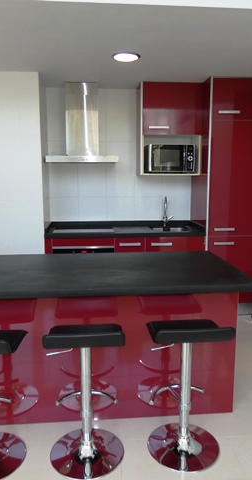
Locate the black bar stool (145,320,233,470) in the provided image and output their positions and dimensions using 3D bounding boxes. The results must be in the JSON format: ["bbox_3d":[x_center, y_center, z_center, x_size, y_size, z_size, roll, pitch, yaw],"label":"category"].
[{"bbox_3d":[0.302,0.733,1.893,0.380,0.735,0.385,-1,9,-4],"label":"black bar stool"}]

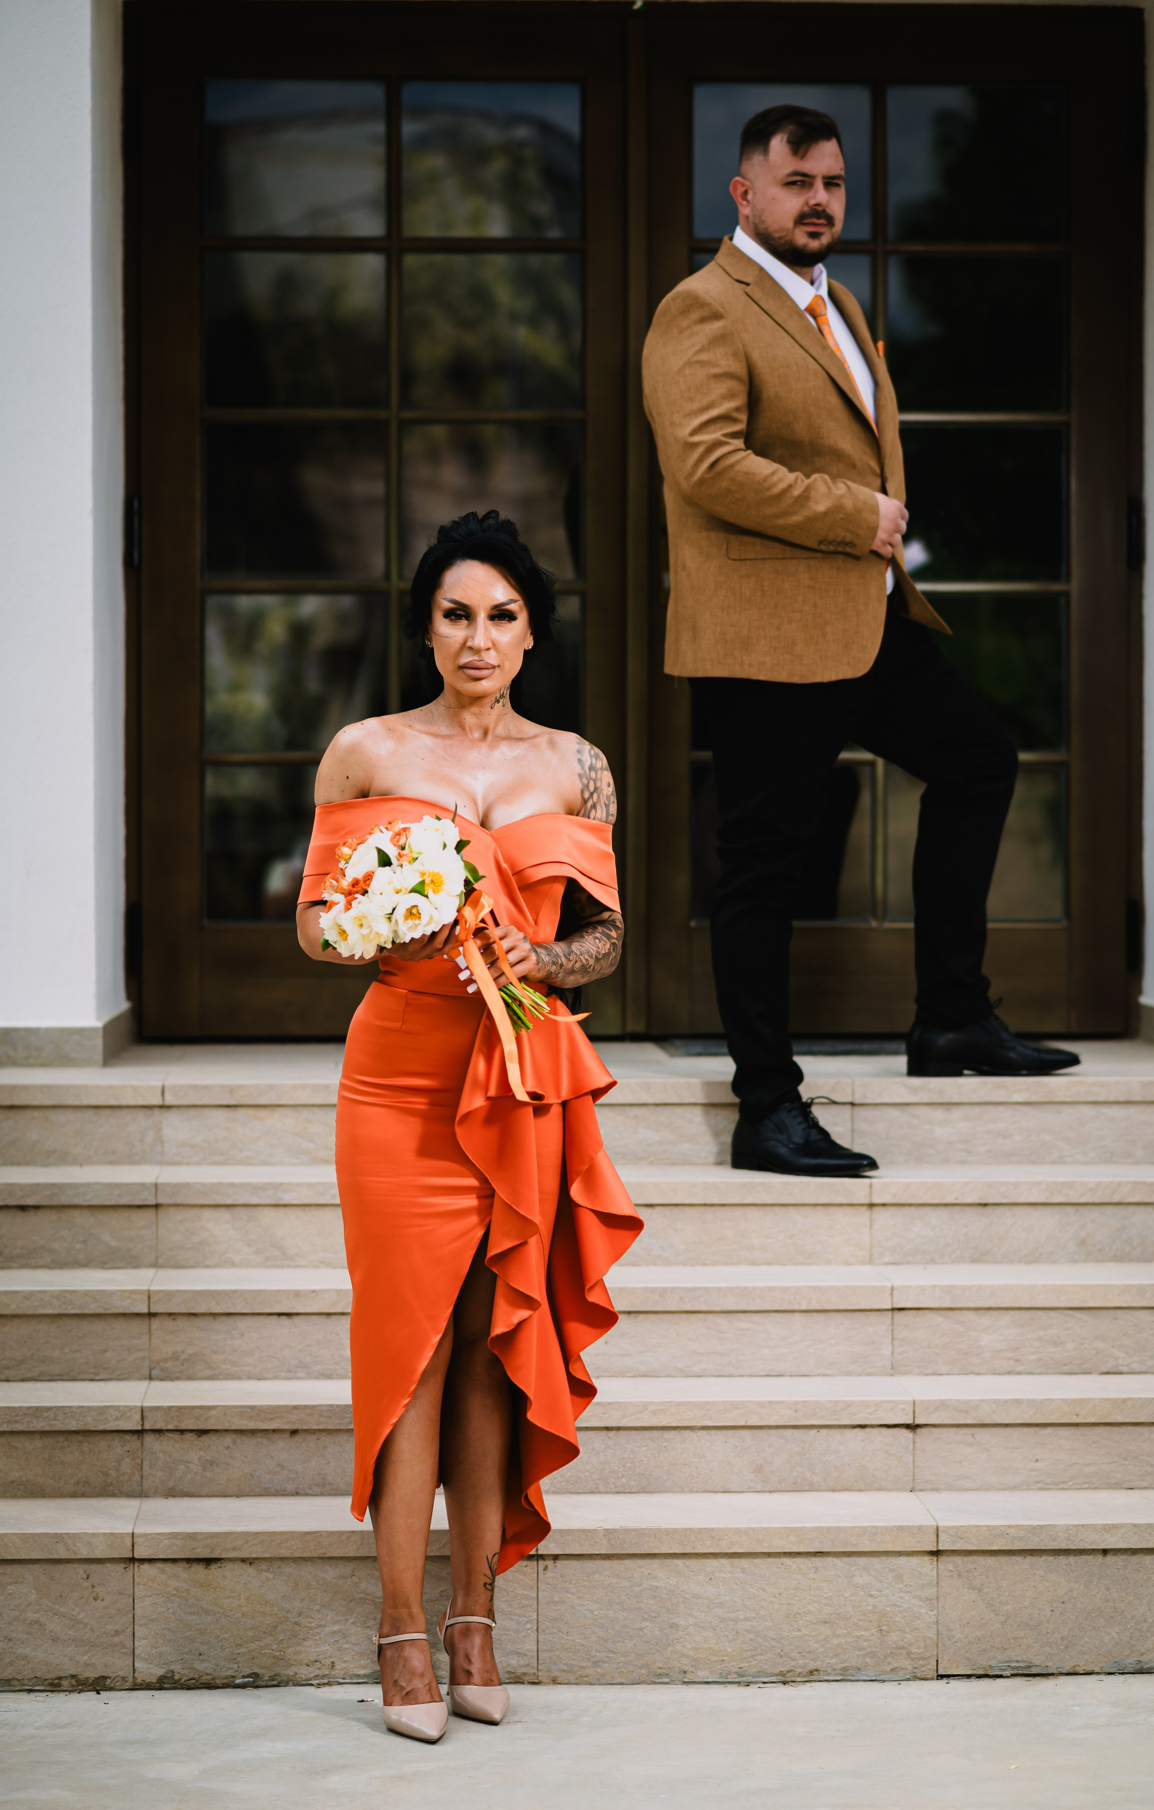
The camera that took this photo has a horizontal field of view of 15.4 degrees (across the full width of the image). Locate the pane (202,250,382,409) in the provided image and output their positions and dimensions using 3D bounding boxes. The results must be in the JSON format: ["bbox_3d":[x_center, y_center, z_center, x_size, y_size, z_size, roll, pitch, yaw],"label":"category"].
[{"bbox_3d":[-0.579,-1.182,8.791,0.374,0.320,0.020,0,1,-3],"label":"pane"}]

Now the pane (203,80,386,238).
[{"bbox_3d":[-0.591,-1.560,8.938,0.380,0.330,0.020,0,1,-3],"label":"pane"}]

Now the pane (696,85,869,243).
[{"bbox_3d":[0.423,-1.534,8.839,0.370,0.320,0.020,0,1,-3],"label":"pane"}]

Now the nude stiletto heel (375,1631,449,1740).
[{"bbox_3d":[-0.234,1.104,6.077,0.077,0.128,0.230,0,1,-17],"label":"nude stiletto heel"}]

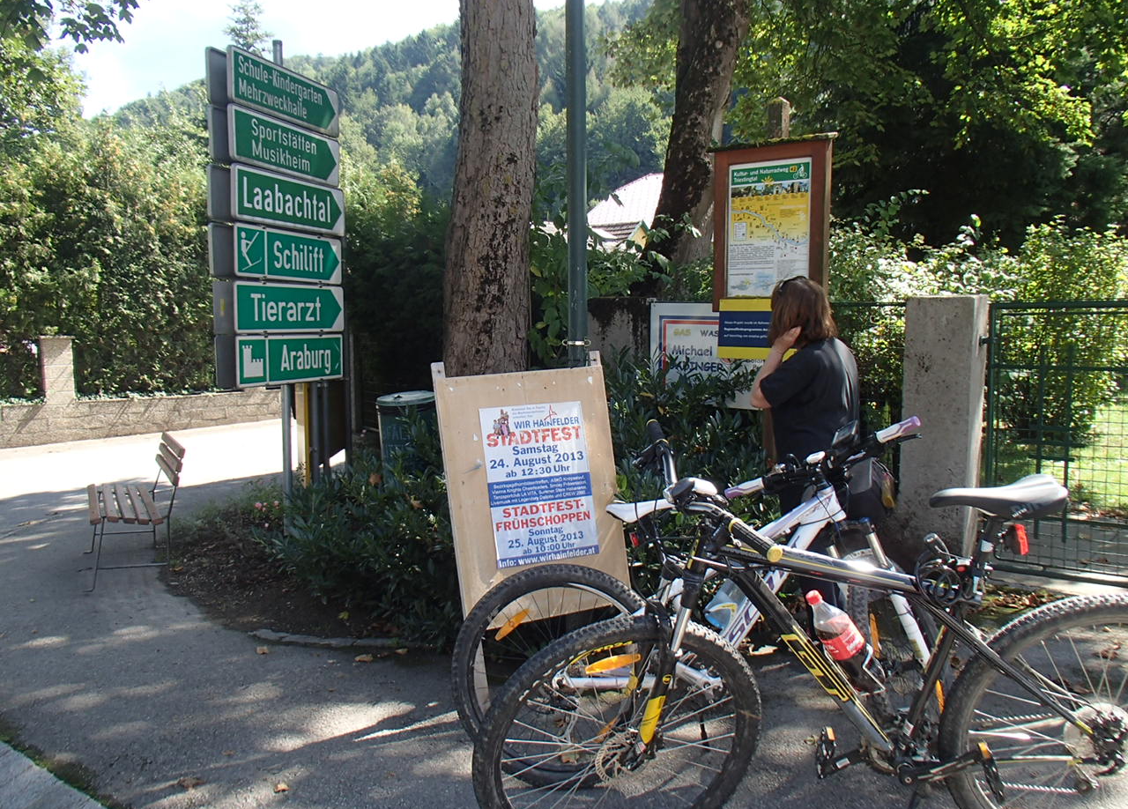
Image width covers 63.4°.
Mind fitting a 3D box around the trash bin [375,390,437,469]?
[{"bbox_3d":[-1.065,0.355,6.536,0.475,0.900,0.475,-4,5,0],"label":"trash bin"}]

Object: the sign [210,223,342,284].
[{"bbox_3d":[-1.979,-1.042,6.402,0.130,0.335,1.195,2,5,21],"label":"sign"}]

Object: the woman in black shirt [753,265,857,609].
[{"bbox_3d":[1.053,0.259,3.945,0.470,1.640,0.370,-3,6,-30],"label":"woman in black shirt"}]

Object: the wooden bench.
[{"bbox_3d":[-2.683,0.609,5.636,0.510,0.790,1.550,-3,3,-28],"label":"wooden bench"}]

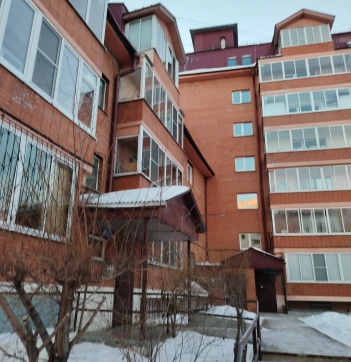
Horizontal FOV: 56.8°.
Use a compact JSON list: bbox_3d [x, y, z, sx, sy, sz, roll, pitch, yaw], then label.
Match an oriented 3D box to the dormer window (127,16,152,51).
[{"bbox_3d":[-1.550,-6.062,13.636,1.254,1.681,0.150,-5,-19,17],"label":"dormer window"}]

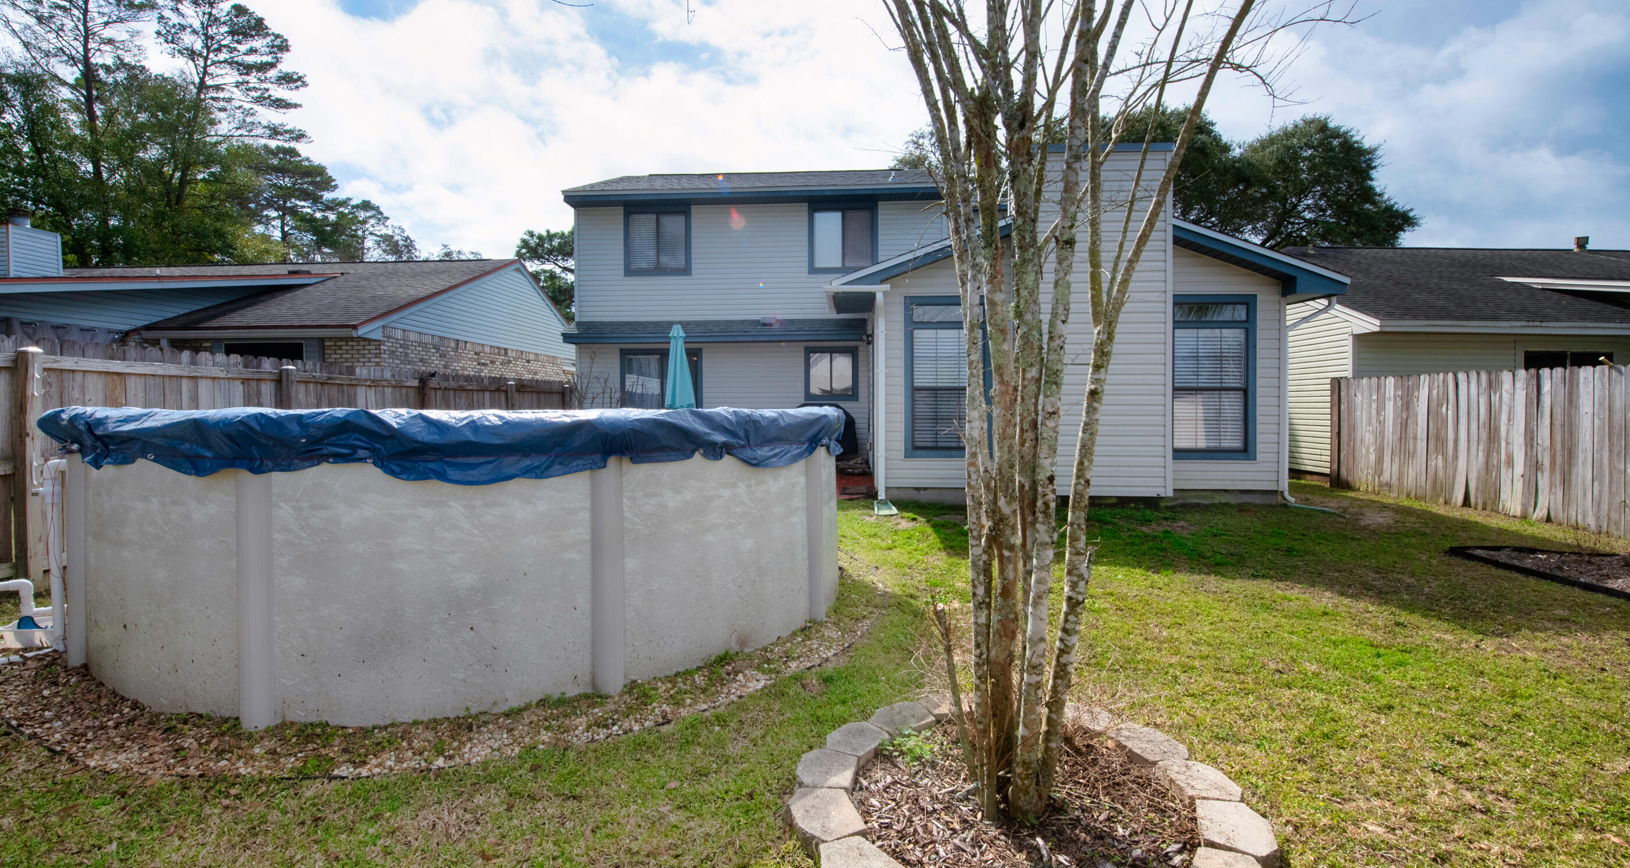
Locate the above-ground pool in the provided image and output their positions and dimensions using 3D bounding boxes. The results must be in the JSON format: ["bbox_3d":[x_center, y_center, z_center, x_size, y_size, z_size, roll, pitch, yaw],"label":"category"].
[{"bbox_3d":[-2.143,0.454,4.902,4.740,1.340,4.740,0,2,0],"label":"above-ground pool"}]

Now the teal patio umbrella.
[{"bbox_3d":[-2.225,-0.559,10.453,0.500,2.450,0.500,0,2,0],"label":"teal patio umbrella"}]

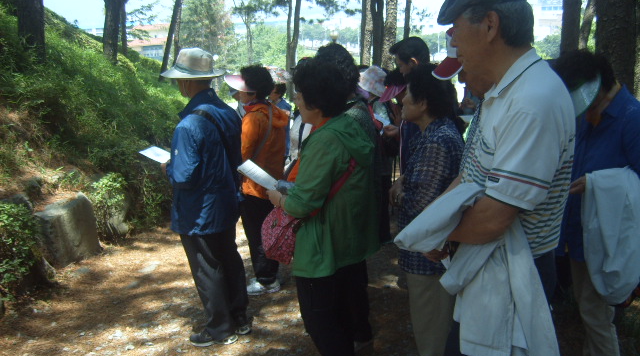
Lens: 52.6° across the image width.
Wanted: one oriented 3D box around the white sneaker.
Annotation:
[{"bbox_3d":[-0.425,0.799,4.807,0.260,0.110,0.100,-3,8,-15],"label":"white sneaker"}]

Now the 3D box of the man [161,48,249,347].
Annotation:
[{"bbox_3d":[-0.672,0.124,3.864,0.430,1.710,0.490,2,9,22],"label":"man"}]

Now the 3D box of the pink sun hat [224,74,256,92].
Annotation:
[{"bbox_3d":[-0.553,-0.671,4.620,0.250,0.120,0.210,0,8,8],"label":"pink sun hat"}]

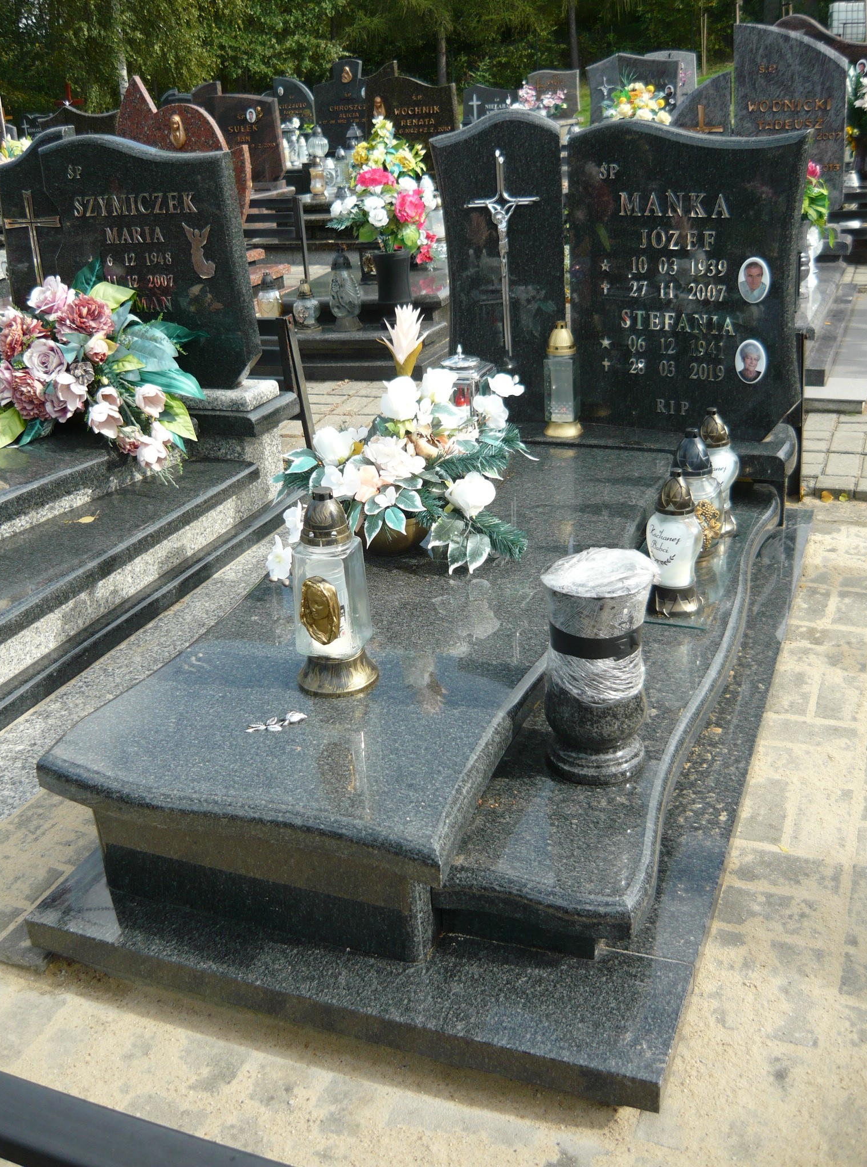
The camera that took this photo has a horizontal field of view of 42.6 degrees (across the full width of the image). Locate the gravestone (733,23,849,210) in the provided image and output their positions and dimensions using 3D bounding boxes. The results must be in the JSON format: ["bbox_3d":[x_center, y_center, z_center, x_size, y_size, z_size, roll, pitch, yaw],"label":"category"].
[{"bbox_3d":[1.675,-2.171,5.222,0.520,0.860,0.090,8,27,26],"label":"gravestone"}]

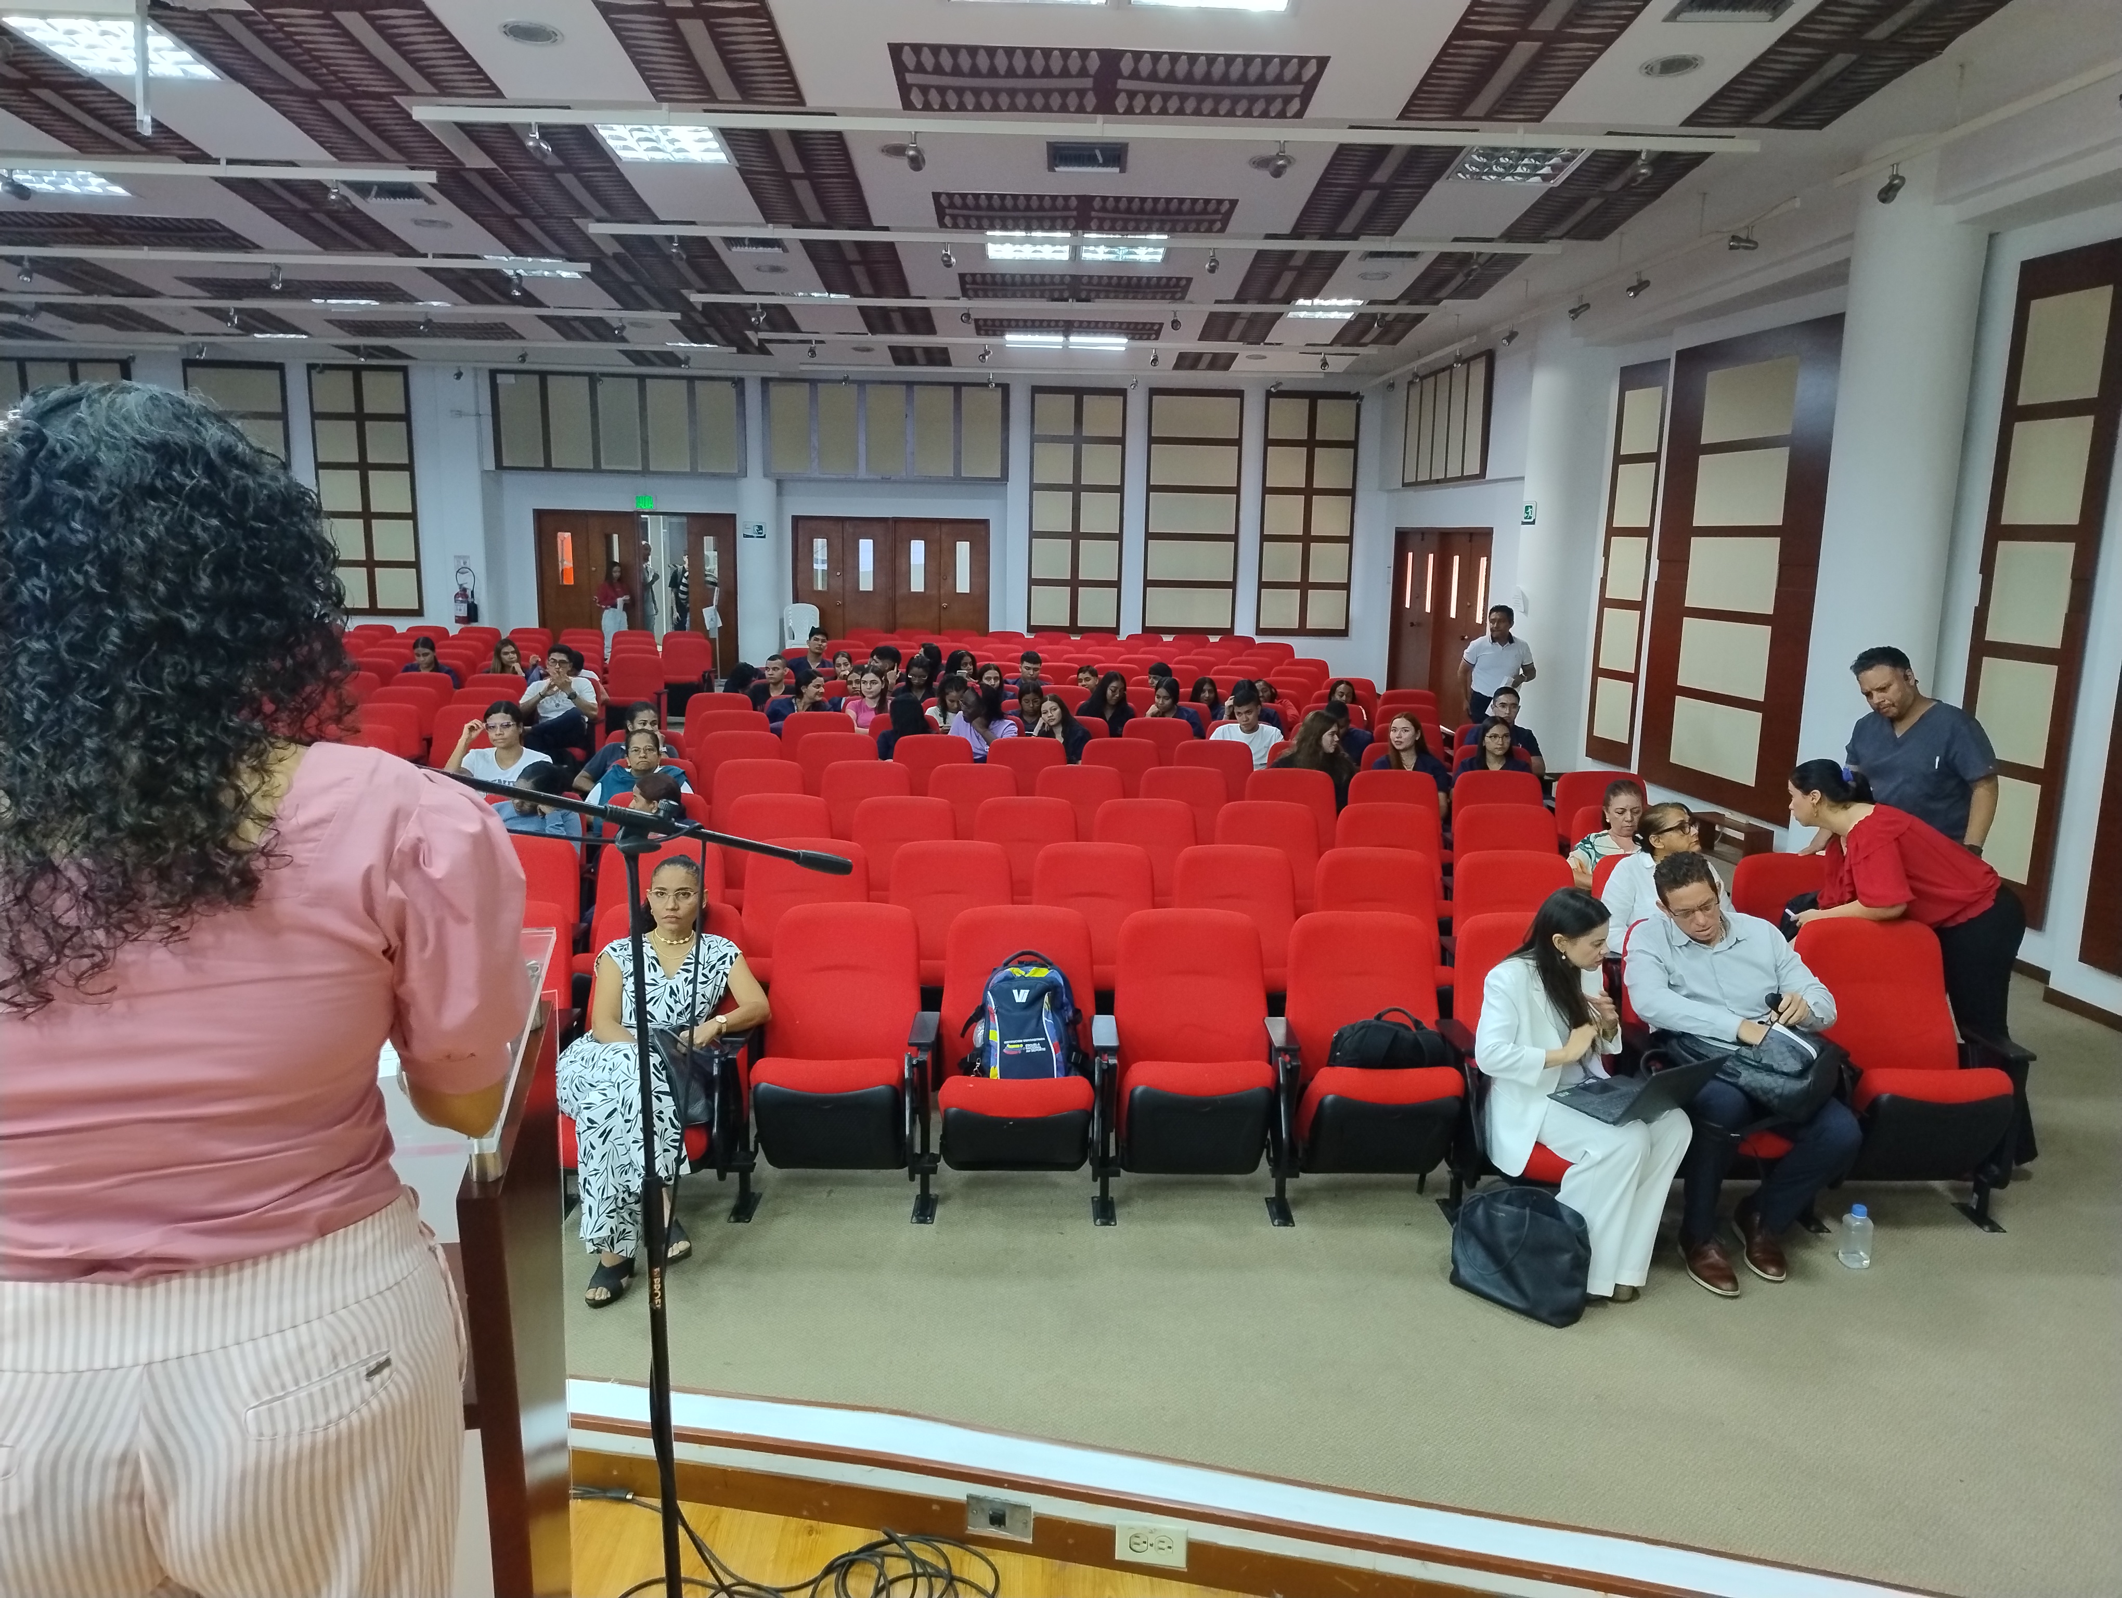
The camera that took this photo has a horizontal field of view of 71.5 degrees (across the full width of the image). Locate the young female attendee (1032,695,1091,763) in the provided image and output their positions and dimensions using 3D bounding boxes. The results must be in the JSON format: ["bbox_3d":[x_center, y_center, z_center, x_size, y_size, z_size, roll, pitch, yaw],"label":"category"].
[{"bbox_3d":[-0.010,-0.115,9.117,0.480,1.060,0.720,1,11,-1],"label":"young female attendee"}]

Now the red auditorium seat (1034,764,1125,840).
[{"bbox_3d":[0.096,0.296,7.468,0.580,0.865,0.610,1,11,-1],"label":"red auditorium seat"}]

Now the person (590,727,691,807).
[{"bbox_3d":[-2.202,0.210,7.505,0.550,1.130,0.780,0,10,-6],"label":"person"}]

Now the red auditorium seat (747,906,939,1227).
[{"bbox_3d":[-0.709,0.831,4.739,0.575,0.900,0.640,1,10,-1],"label":"red auditorium seat"}]

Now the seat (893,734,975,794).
[{"bbox_3d":[-0.757,0.141,8.558,0.560,0.950,0.600,1,10,0],"label":"seat"}]

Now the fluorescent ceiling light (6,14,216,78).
[{"bbox_3d":[-4.016,-3.185,6.269,0.610,0.070,0.610,1,4,-1],"label":"fluorescent ceiling light"}]

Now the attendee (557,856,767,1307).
[{"bbox_3d":[-1.178,0.779,4.441,0.550,1.120,0.860,1,10,2],"label":"attendee"}]

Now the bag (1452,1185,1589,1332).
[{"bbox_3d":[1.319,1.277,4.215,0.370,0.320,0.160,10,14,42],"label":"bag"}]

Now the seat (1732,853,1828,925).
[{"bbox_3d":[2.873,0.736,5.656,0.560,0.950,0.600,1,10,0],"label":"seat"}]

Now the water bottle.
[{"bbox_3d":[2.334,1.278,4.317,0.080,0.182,0.080,1,10,-2],"label":"water bottle"}]

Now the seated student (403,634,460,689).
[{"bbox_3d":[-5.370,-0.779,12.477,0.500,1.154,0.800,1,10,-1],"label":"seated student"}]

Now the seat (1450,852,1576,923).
[{"bbox_3d":[1.840,0.692,5.783,0.575,0.900,0.640,1,10,-1],"label":"seat"}]

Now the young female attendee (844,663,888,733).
[{"bbox_3d":[-1.405,-0.345,10.594,0.460,1.180,0.750,2,10,4],"label":"young female attendee"}]

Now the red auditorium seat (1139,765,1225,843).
[{"bbox_3d":[0.633,0.305,7.477,0.580,0.865,0.610,1,11,-1],"label":"red auditorium seat"}]

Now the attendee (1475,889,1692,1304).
[{"bbox_3d":[1.454,0.810,4.245,0.490,1.090,0.720,-6,13,-33],"label":"attendee"}]

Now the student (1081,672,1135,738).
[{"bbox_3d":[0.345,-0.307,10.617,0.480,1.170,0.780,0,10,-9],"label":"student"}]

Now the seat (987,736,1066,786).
[{"bbox_3d":[-0.208,0.150,8.558,0.560,0.950,0.600,1,10,0],"label":"seat"}]

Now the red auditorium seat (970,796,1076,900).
[{"bbox_3d":[-0.170,0.489,6.769,0.560,0.920,0.600,1,10,-1],"label":"red auditorium seat"}]

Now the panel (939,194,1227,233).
[{"bbox_3d":[0.146,-3.636,9.166,1.840,0.050,0.670,1,4,-1],"label":"panel"}]

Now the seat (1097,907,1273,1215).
[{"bbox_3d":[0.414,0.828,4.584,0.570,0.888,0.620,1,10,-2],"label":"seat"}]

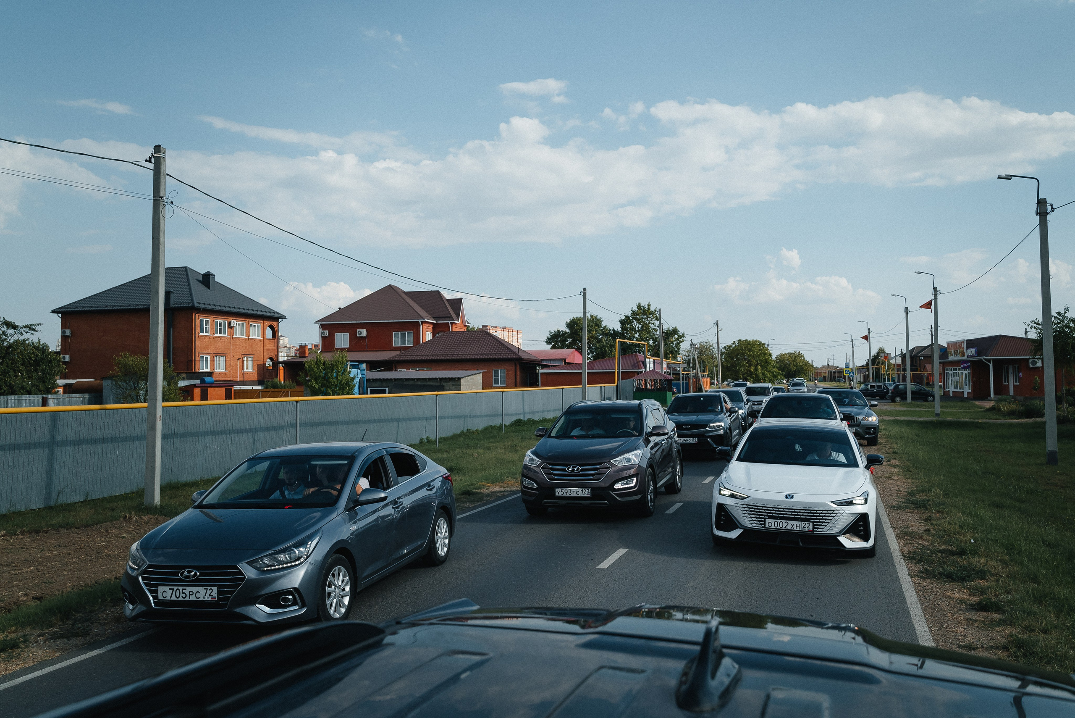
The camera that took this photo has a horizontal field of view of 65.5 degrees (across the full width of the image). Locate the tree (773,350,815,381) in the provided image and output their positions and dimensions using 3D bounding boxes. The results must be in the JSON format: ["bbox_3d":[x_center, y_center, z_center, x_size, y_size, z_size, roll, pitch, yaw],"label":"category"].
[{"bbox_3d":[48.343,1.613,157.943,8.200,6.560,8.200,-1,-1,20],"label":"tree"}]

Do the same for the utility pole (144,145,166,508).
[{"bbox_3d":[-7.361,-0.643,16.200,0.270,6.995,0.200,0,-1,19],"label":"utility pole"}]

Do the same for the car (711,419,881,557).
[{"bbox_3d":[3.675,1.694,11.617,1.860,1.450,4.680,0,-1,20],"label":"car"}]

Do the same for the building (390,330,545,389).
[{"bbox_3d":[-6.015,0.708,73.252,11.900,6.219,7.800,0,-1,14],"label":"building"}]

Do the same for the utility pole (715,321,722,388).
[{"bbox_3d":[17.397,0.120,80.028,0.240,7.700,0.220,0,-1,19],"label":"utility pole"}]

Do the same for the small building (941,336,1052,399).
[{"bbox_3d":[40.154,0.670,71.077,7.600,5.287,14.400,0,-1,14],"label":"small building"}]

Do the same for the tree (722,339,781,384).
[{"bbox_3d":[27.740,0.783,107.942,7.600,6.665,7.600,-1,-1,20],"label":"tree"}]

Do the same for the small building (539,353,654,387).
[{"bbox_3d":[6.633,1.832,83.947,10.600,4.466,9.000,0,-1,19],"label":"small building"}]

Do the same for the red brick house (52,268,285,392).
[{"bbox_3d":[-33.732,-2.298,77.274,15.900,12.422,12.000,0,-1,19],"label":"red brick house"}]

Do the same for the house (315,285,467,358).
[{"bbox_3d":[-12.670,-1.537,77.266,12.850,10.871,8.500,-1,-1,18],"label":"house"}]

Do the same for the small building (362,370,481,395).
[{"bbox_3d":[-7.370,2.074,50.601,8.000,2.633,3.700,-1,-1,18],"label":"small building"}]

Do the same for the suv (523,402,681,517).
[{"bbox_3d":[1.345,1.598,14.499,1.900,1.700,4.690,0,-1,19],"label":"suv"}]

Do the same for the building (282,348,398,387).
[{"bbox_3d":[-17.494,1.587,78.361,12.000,4.793,6.000,0,-1,18],"label":"building"}]

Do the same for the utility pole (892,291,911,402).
[{"bbox_3d":[26.450,-0.767,61.035,1.250,7.900,0.300,-1,-1,19],"label":"utility pole"}]

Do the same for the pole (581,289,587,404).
[{"bbox_3d":[2.371,-0.220,42.758,0.260,6.701,0.260,-1,-1,19],"label":"pole"}]

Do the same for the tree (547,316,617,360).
[{"bbox_3d":[4.538,-0.314,86.926,7.600,8.549,7.600,-1,-1,20],"label":"tree"}]

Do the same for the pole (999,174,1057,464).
[{"bbox_3d":[12.658,-1.041,21.631,1.300,7.450,0.300,-1,-1,19],"label":"pole"}]

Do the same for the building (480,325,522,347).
[{"bbox_3d":[-42.893,-7.317,934.525,16.000,57.000,70.000,0,-1,29],"label":"building"}]

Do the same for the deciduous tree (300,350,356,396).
[{"bbox_3d":[-8.236,1.373,32.970,2.300,3.442,2.300,-1,-1,20],"label":"deciduous tree"}]

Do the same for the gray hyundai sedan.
[{"bbox_3d":[-2.132,1.558,8.445,1.730,1.470,4.400,-1,-2,13],"label":"gray hyundai sedan"}]

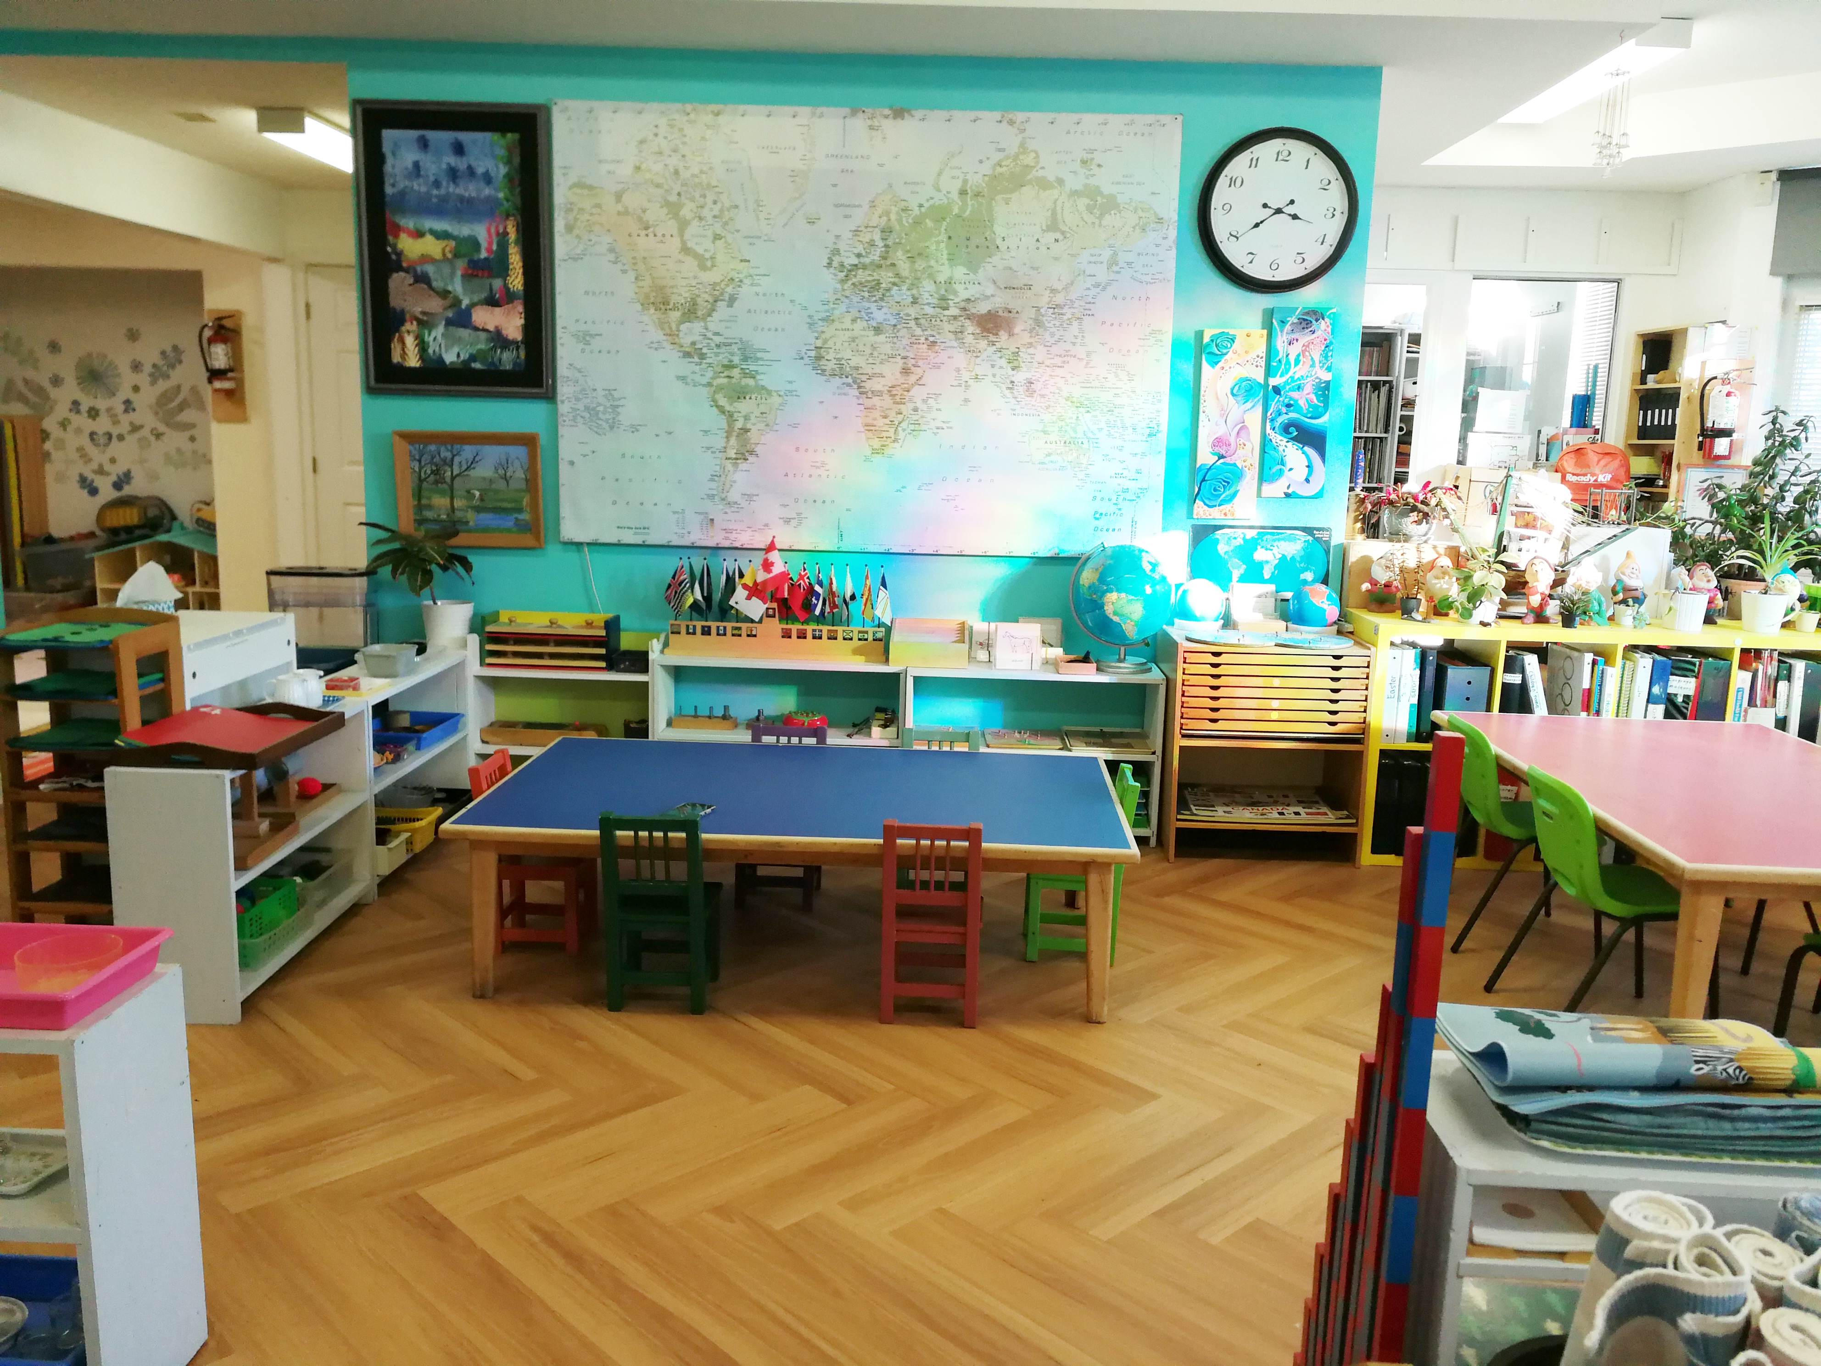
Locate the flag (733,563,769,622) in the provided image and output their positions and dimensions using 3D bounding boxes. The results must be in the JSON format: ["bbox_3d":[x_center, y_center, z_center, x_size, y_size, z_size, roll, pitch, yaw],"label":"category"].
[{"bbox_3d":[-0.537,-0.305,4.766,0.129,0.201,0.040,2,10,3],"label":"flag"}]

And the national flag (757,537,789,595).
[{"bbox_3d":[-0.446,-0.379,4.618,0.100,0.180,0.040,2,10,1],"label":"national flag"}]

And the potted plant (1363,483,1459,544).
[{"bbox_3d":[1.683,-0.580,4.785,0.310,0.200,0.280,2,10,1],"label":"potted plant"}]

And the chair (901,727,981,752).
[{"bbox_3d":[0.079,0.394,4.035,0.228,0.470,0.272,2,10,3],"label":"chair"}]

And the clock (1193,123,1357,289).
[{"bbox_3d":[1.186,-1.522,4.582,0.506,0.506,0.050,2,10,3],"label":"clock"}]

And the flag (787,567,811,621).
[{"bbox_3d":[-0.370,-0.300,4.768,0.081,0.193,0.040,2,10,3],"label":"flag"}]

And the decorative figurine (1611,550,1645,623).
[{"bbox_3d":[2.297,-0.308,4.545,0.115,0.235,0.110,1,10,-4],"label":"decorative figurine"}]

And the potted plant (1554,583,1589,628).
[{"bbox_3d":[2.034,-0.237,4.371,0.110,0.135,0.110,2,10,1],"label":"potted plant"}]

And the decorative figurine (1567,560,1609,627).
[{"bbox_3d":[2.128,-0.283,4.462,0.130,0.210,0.120,5,11,19],"label":"decorative figurine"}]

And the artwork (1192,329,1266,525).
[{"bbox_3d":[1.044,-0.841,4.623,0.203,0.610,0.033,2,10,1],"label":"artwork"}]

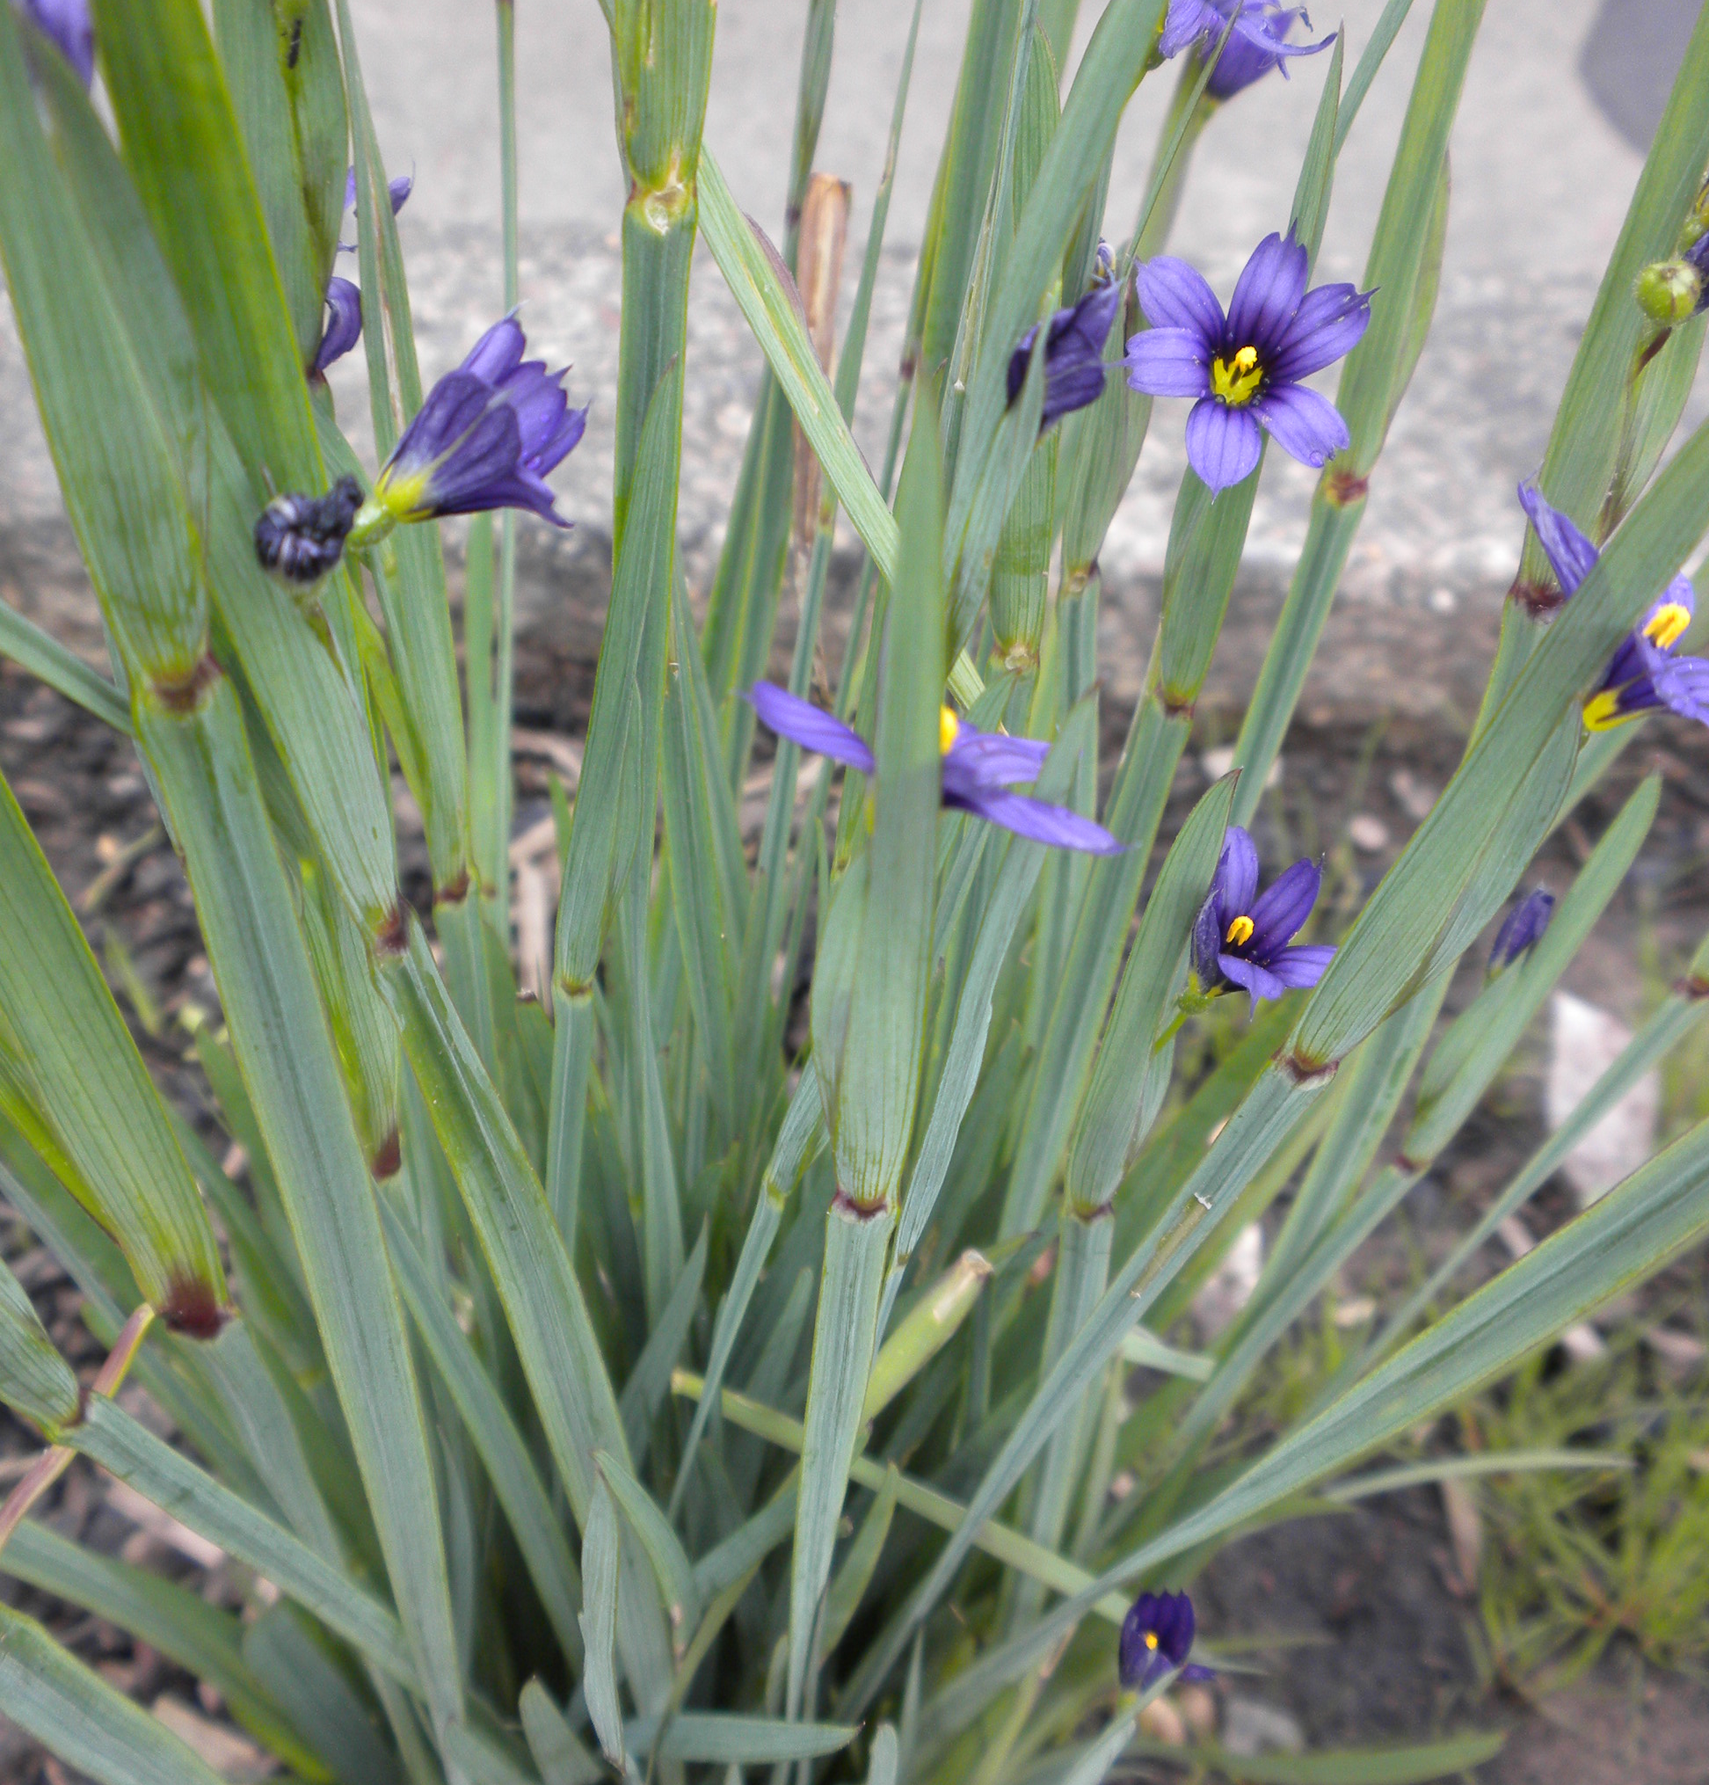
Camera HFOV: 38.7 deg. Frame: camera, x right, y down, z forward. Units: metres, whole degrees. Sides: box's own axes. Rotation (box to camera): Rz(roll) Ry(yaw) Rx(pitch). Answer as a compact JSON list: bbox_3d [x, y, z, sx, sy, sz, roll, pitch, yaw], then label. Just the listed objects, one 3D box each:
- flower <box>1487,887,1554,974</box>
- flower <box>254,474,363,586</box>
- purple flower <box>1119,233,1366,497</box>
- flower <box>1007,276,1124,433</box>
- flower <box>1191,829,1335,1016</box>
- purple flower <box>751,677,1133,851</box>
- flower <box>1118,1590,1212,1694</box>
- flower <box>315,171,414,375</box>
[{"bbox_3d":[0.079,0.005,0.290,0.005,0.011,0.005,26,21,-8],"label":"flower"},{"bbox_3d":[-0.043,-0.028,0.190,0.008,0.007,0.007,5,21,-2],"label":"flower"},{"bbox_3d":[0.038,-0.052,0.240,0.024,0.010,0.025,0,78,-2],"label":"purple flower"},{"bbox_3d":[0.020,-0.051,0.230,0.009,0.013,0.008,20,21,-6],"label":"flower"},{"bbox_3d":[0.044,0.003,0.265,0.013,0.011,0.018,5,68,-23],"label":"flower"},{"bbox_3d":[0.005,-0.009,0.172,0.026,0.006,0.023,22,6,-2],"label":"purple flower"},{"bbox_3d":[0.042,0.101,0.330,0.011,0.009,0.013,2,66,-6],"label":"flower"},{"bbox_3d":[-0.047,-0.060,0.235,0.009,0.017,0.009,5,21,-2],"label":"flower"}]

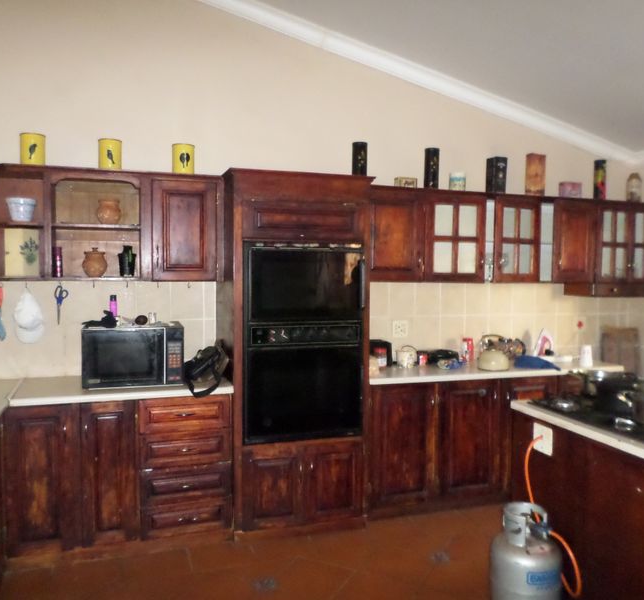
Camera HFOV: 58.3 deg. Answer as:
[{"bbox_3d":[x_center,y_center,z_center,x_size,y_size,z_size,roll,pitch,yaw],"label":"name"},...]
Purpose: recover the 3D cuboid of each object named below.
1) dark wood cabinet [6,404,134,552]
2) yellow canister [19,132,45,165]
[{"bbox_3d":[-1.314,0.855,3.101,0.602,0.733,0.617,0,1,-18],"label":"dark wood cabinet"},{"bbox_3d":[-1.553,-0.803,3.103,0.124,0.175,0.124,0,4,-19],"label":"yellow canister"}]

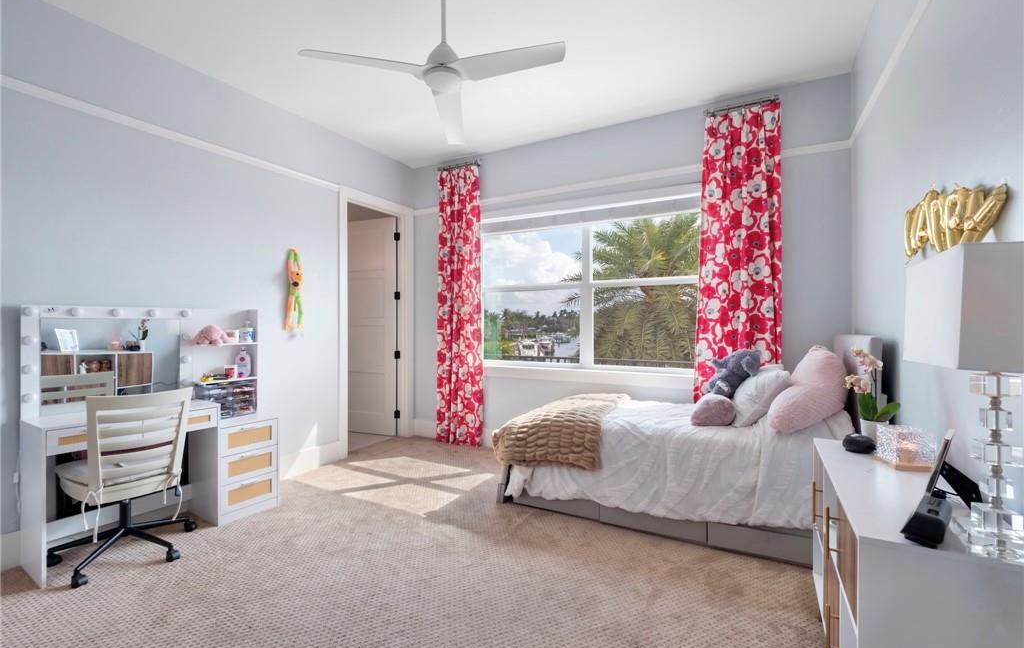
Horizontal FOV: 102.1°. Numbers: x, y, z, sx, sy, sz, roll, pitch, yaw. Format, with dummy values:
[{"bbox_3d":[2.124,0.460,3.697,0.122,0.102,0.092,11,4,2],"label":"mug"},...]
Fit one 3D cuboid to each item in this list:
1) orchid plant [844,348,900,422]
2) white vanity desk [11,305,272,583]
[{"bbox_3d":[1.419,0.250,1.630,0.180,0.310,0.180,0,0,31],"label":"orchid plant"},{"bbox_3d":[-2.091,0.580,2.518,0.410,1.355,1.100,0,0,32],"label":"white vanity desk"}]

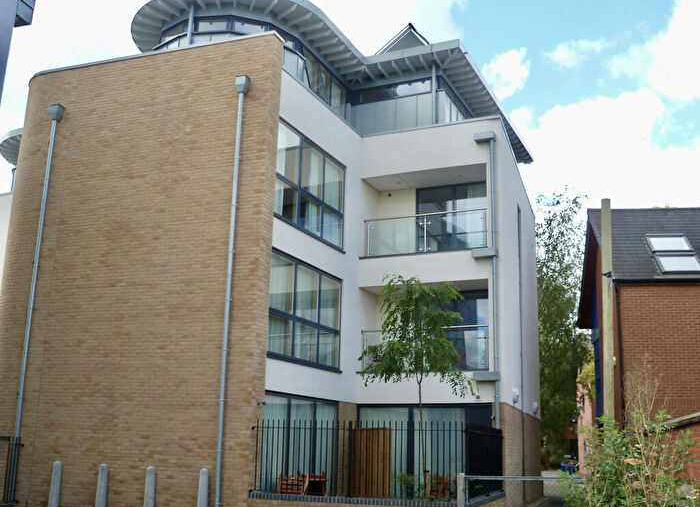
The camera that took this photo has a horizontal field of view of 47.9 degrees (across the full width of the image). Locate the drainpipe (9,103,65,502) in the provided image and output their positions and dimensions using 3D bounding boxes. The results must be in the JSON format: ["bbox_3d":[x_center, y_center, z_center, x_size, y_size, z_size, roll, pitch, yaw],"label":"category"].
[{"bbox_3d":[-7.041,0.841,17.619,0.320,9.050,0.250,-4,-15,20],"label":"drainpipe"}]

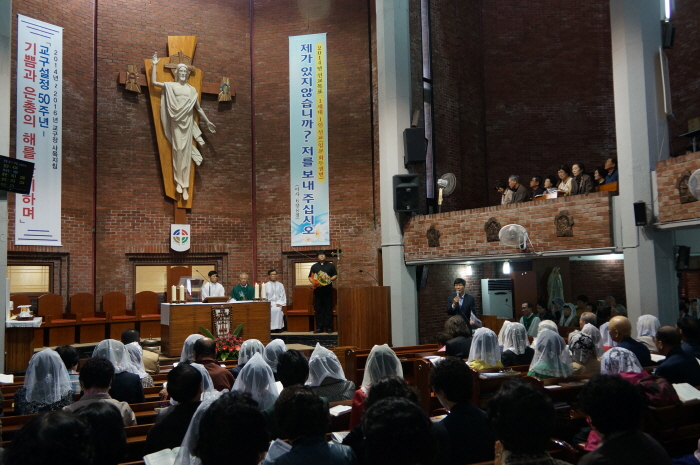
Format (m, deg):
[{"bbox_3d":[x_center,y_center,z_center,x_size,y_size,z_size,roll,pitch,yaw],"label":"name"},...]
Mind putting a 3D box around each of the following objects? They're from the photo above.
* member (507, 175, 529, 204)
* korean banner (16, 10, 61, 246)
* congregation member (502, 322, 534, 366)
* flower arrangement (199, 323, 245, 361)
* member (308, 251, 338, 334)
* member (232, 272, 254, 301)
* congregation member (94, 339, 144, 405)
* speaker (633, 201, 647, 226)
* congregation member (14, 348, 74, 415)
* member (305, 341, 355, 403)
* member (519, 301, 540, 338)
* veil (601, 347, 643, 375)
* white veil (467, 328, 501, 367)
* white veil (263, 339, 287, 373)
[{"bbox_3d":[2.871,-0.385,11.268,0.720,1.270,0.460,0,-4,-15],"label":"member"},{"bbox_3d":[-6.239,-2.018,12.946,0.030,4.595,0.922,-4,-5,37],"label":"korean banner"},{"bbox_3d":[1.654,1.572,6.773,0.450,1.250,0.720,1,-5,-33],"label":"congregation member"},{"bbox_3d":[-2.237,1.915,11.242,0.760,0.633,0.520,1,-5,-26],"label":"flower arrangement"},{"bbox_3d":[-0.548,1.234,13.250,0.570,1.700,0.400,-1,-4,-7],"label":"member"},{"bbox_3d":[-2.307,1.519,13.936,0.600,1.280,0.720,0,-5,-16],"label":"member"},{"bbox_3d":[-1.803,1.460,4.876,0.460,1.300,0.700,1,-5,-26],"label":"congregation member"},{"bbox_3d":[3.880,-0.255,8.590,0.160,0.320,0.170,-4,5,33],"label":"speaker"},{"bbox_3d":[-2.382,1.516,4.986,0.470,1.250,0.720,1,-4,-25],"label":"congregation member"},{"bbox_3d":[-0.217,1.438,4.717,0.500,1.250,0.700,1,-5,-30],"label":"member"},{"bbox_3d":[2.871,1.791,10.548,0.750,1.290,0.480,1,-5,-31],"label":"member"},{"bbox_3d":[1.808,0.892,4.267,0.270,0.250,0.270,1,-5,-34],"label":"veil"},{"bbox_3d":[1.270,1.081,6.050,0.270,0.350,0.260,0,-5,-20],"label":"white veil"},{"bbox_3d":[-0.629,1.050,5.450,0.220,0.290,0.240,1,-5,-26],"label":"white veil"}]

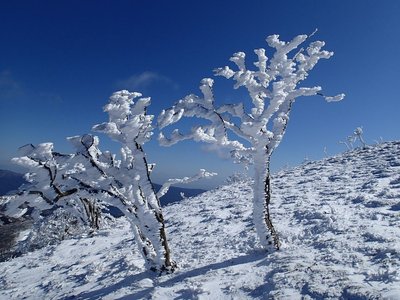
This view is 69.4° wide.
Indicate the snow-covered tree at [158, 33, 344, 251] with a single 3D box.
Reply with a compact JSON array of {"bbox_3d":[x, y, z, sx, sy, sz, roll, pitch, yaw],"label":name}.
[{"bbox_3d":[1.120,-0.190,6.400,4.000,4.750,2.800,0,-3,0],"label":"snow-covered tree"}]

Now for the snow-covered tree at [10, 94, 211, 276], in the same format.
[{"bbox_3d":[-1.850,0.650,5.950,4.200,3.800,2.700,0,-3,0],"label":"snow-covered tree"}]

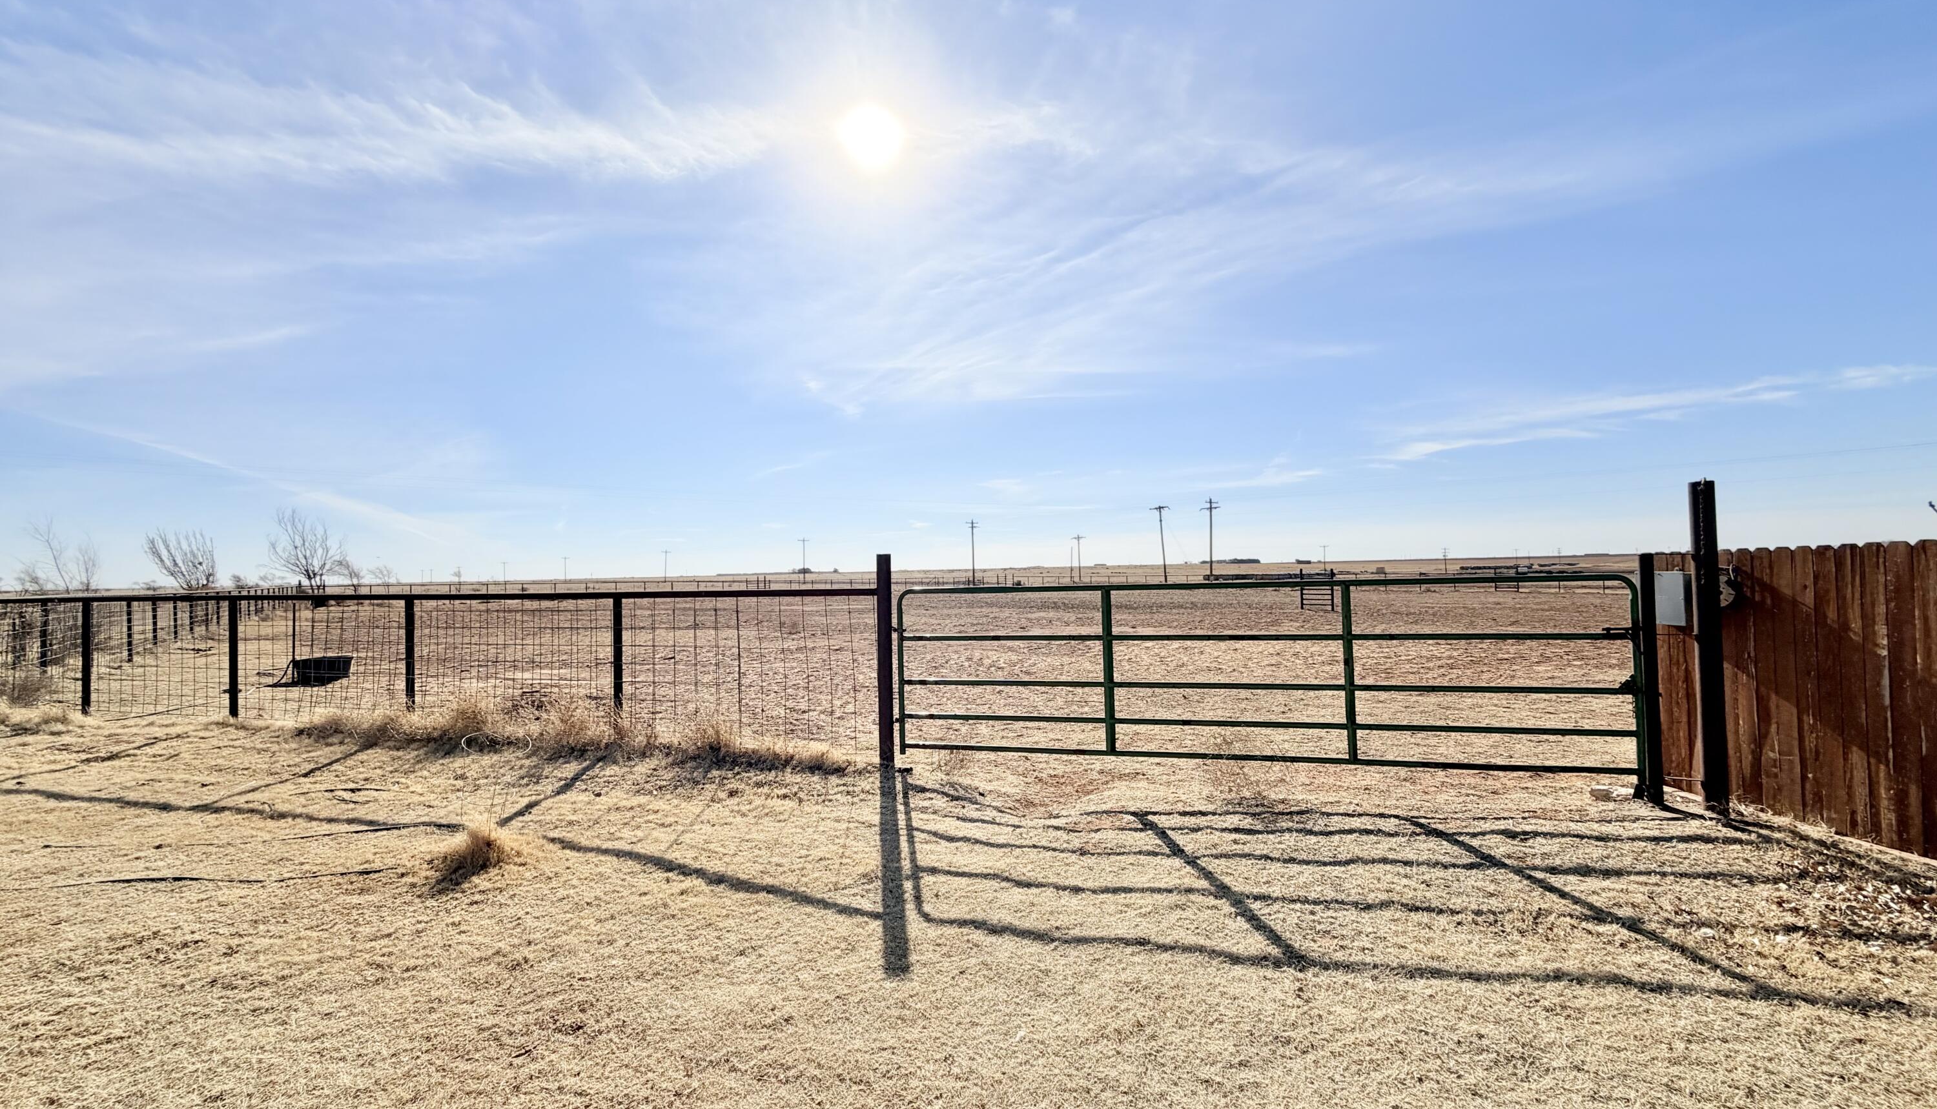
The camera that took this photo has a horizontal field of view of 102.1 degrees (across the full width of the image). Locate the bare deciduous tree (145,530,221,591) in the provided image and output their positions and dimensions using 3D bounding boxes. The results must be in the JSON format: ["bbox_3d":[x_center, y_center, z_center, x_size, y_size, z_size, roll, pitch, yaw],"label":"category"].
[{"bbox_3d":[-34.217,0.887,34.000,2.500,3.900,2.600,-3,-2,45],"label":"bare deciduous tree"}]

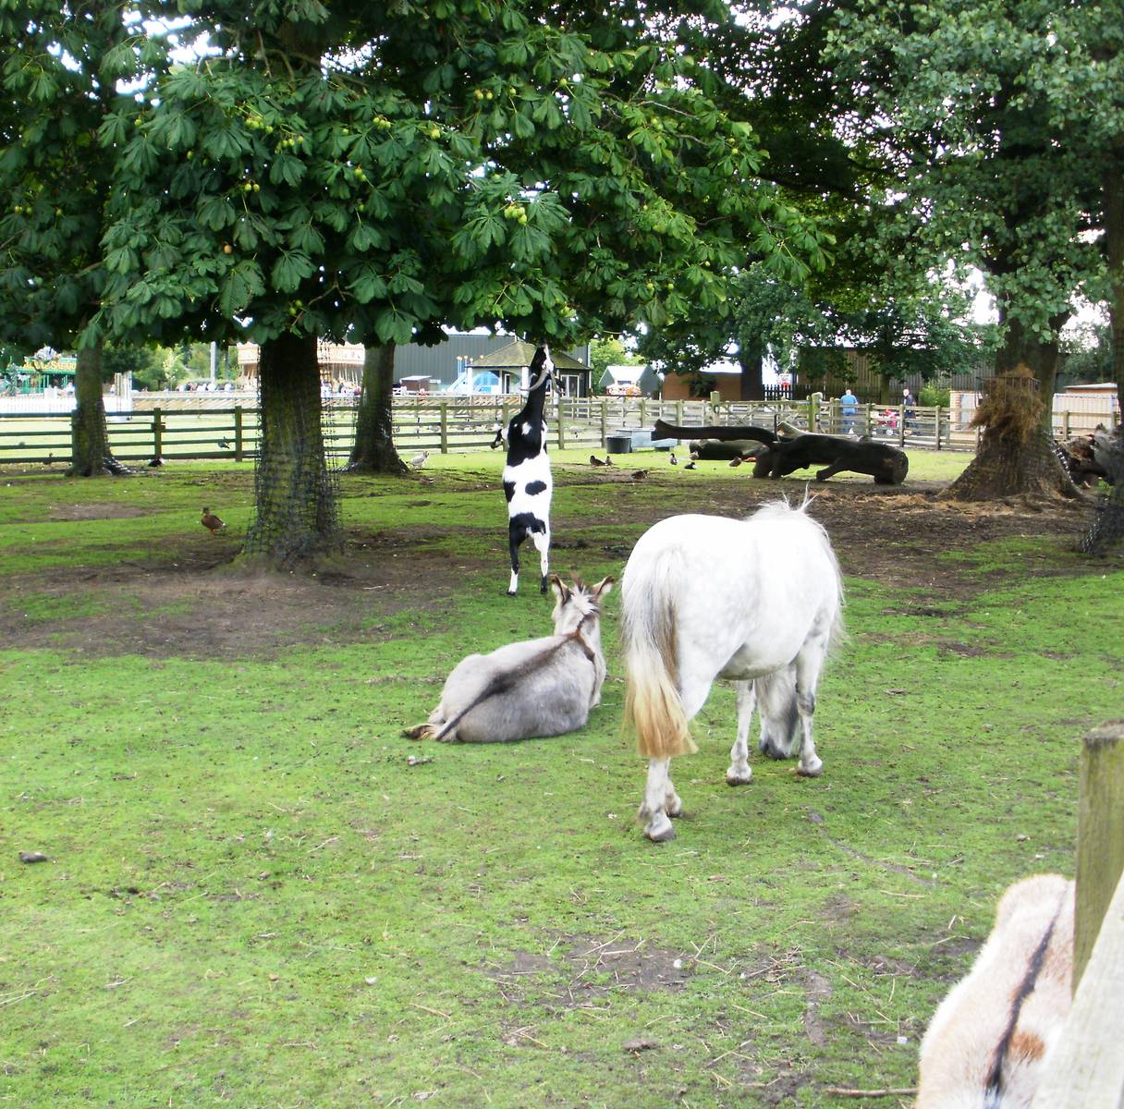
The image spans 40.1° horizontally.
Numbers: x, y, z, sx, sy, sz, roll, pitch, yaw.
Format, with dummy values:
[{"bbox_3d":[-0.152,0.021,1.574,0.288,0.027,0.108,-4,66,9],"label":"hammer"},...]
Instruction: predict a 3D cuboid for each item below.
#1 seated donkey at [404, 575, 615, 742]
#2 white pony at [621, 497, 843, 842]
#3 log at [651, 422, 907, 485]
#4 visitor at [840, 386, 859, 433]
[{"bbox_3d":[-0.180,0.462,7.571,0.640,0.680,1.180,5,8,38],"label":"seated donkey"},{"bbox_3d":[0.700,0.373,6.144,0.530,1.160,1.480,4,7,32],"label":"white pony"},{"bbox_3d":[3.870,-1.894,27.755,4.500,1.100,1.100,3,7,24],"label":"log"},{"bbox_3d":[10.350,-5.162,55.566,0.580,1.720,0.380,0,6,0],"label":"visitor"}]

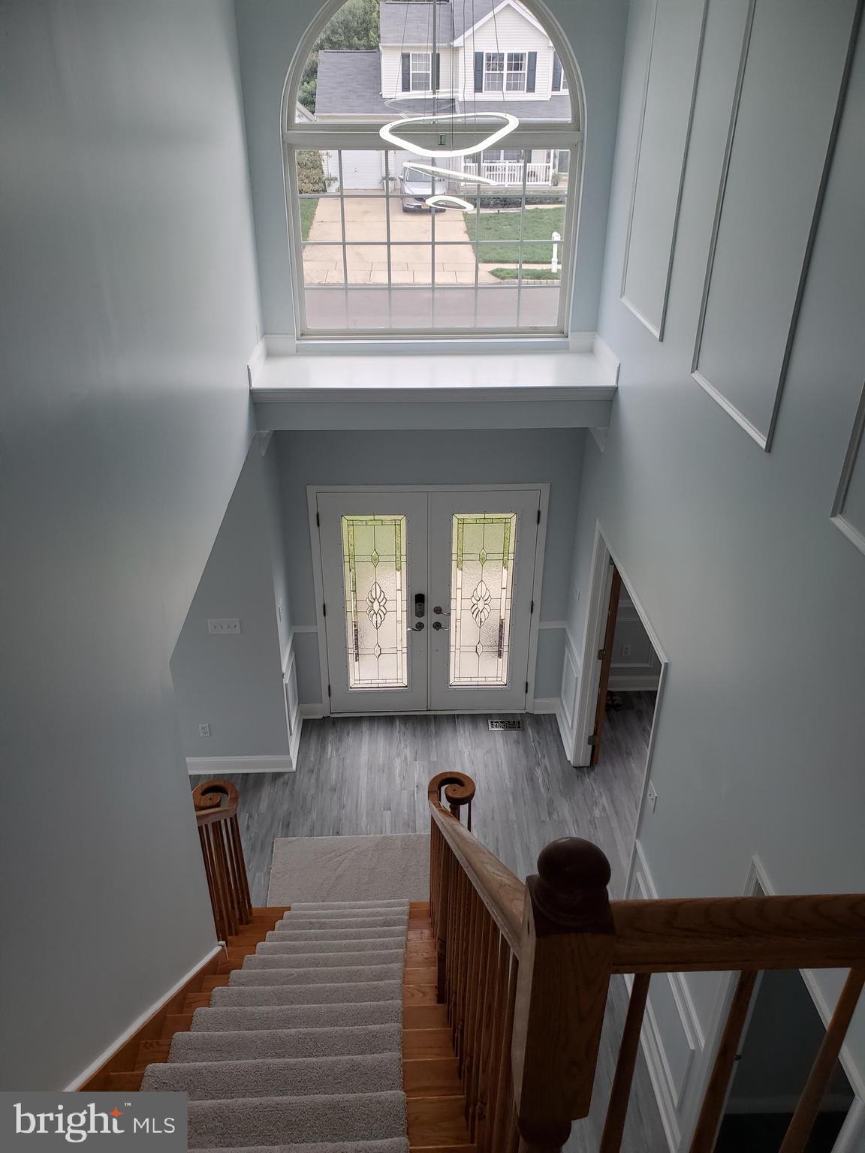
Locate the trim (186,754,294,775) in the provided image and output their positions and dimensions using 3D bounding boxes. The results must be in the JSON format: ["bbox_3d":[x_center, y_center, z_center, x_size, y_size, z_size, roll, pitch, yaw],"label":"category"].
[{"bbox_3d":[-1.471,1.447,6.651,0.822,0.153,0.020,-1,28,-2],"label":"trim"}]

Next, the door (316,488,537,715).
[{"bbox_3d":[-0.026,0.253,6.857,1.650,2.020,0.060,-1,28,-2],"label":"door"}]

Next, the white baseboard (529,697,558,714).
[{"bbox_3d":[0.966,1.107,7.319,0.212,0.153,0.020,-1,28,-2],"label":"white baseboard"}]

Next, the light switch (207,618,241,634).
[{"bbox_3d":[-1.457,0.353,6.074,0.212,0.115,0.012,-1,28,-2],"label":"light switch"}]

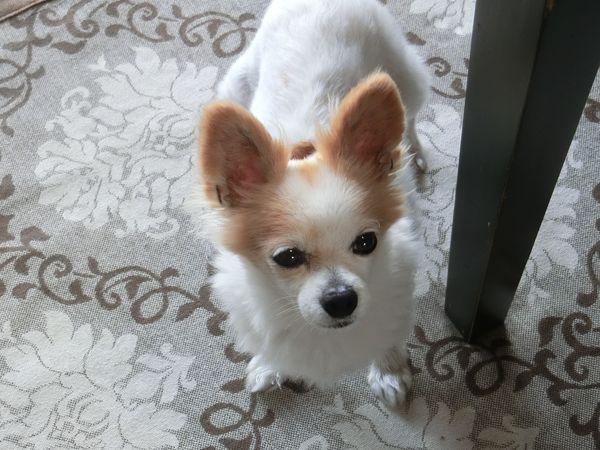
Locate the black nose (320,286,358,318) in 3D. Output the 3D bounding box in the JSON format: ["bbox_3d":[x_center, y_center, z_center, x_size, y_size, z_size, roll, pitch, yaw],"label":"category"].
[{"bbox_3d":[0.026,0.050,0.907,0.023,0.016,0.014,-13,27,-4],"label":"black nose"}]

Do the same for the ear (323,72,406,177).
[{"bbox_3d":[0.044,-0.069,0.965,0.052,0.032,0.070,4,102,-16],"label":"ear"}]

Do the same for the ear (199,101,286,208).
[{"bbox_3d":[-0.040,-0.049,0.957,0.054,0.032,0.068,-16,102,7],"label":"ear"}]

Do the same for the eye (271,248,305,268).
[{"bbox_3d":[-0.007,0.023,0.934,0.021,0.013,0.011,-8,27,5],"label":"eye"}]

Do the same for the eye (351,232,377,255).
[{"bbox_3d":[0.043,0.013,0.938,0.018,0.015,0.011,-17,28,-11],"label":"eye"}]

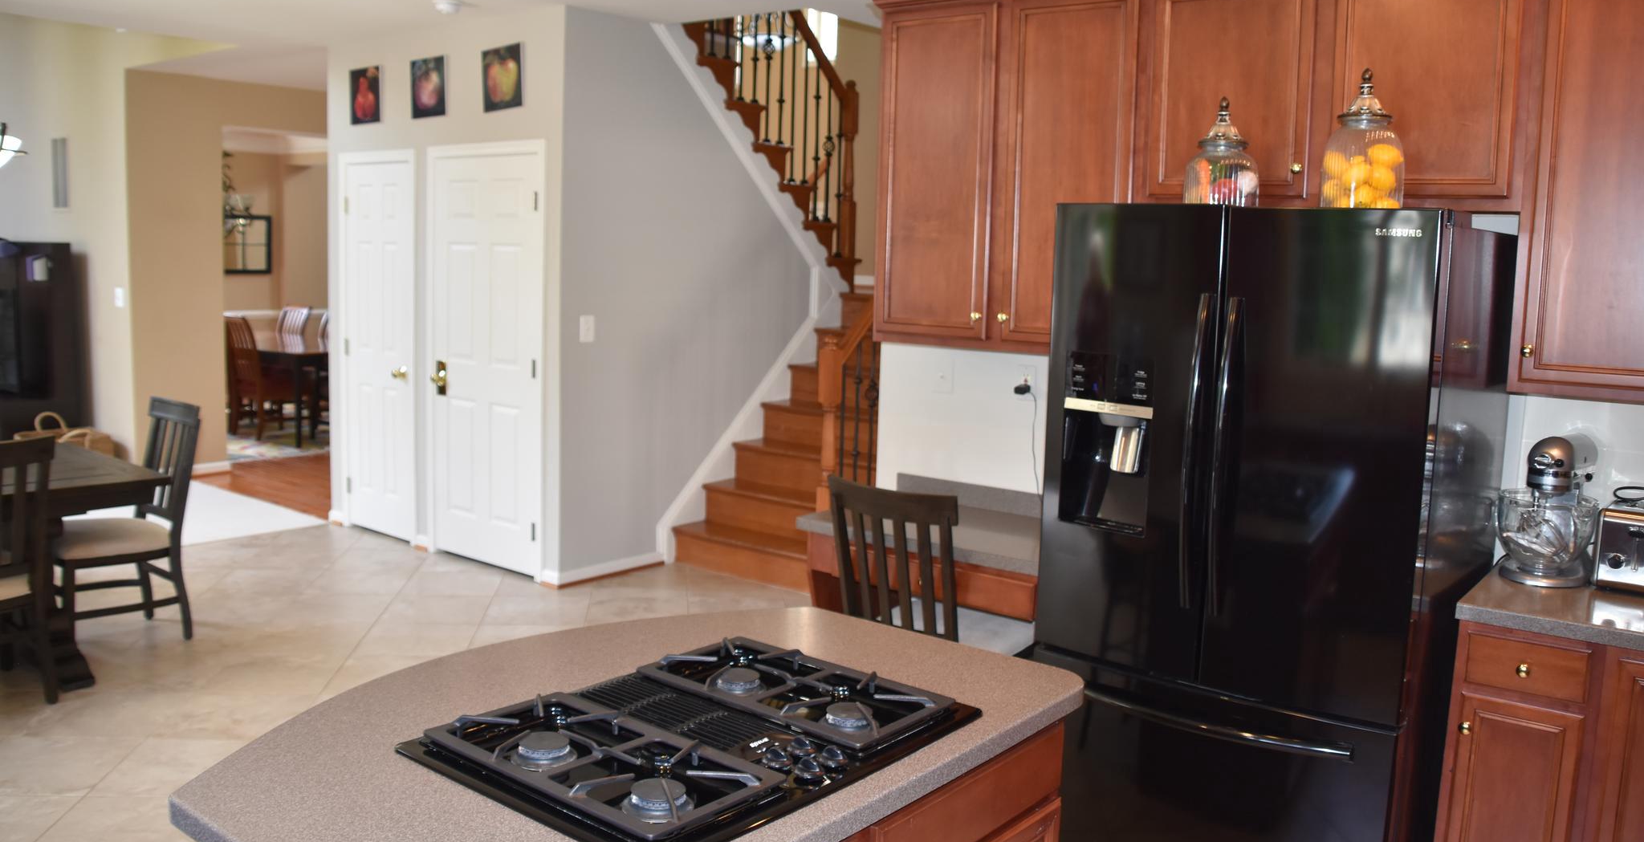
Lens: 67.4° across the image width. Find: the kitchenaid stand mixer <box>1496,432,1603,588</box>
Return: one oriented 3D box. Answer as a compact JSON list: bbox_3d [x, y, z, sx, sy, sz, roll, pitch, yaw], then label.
[{"bbox_3d":[1.909,0.221,3.201,0.360,0.360,0.250,-5,10,-44],"label":"kitchenaid stand mixer"}]

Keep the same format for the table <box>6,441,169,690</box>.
[{"bbox_3d":[-3.389,0.596,4.157,1.100,0.755,1.850,8,9,38],"label":"table"}]

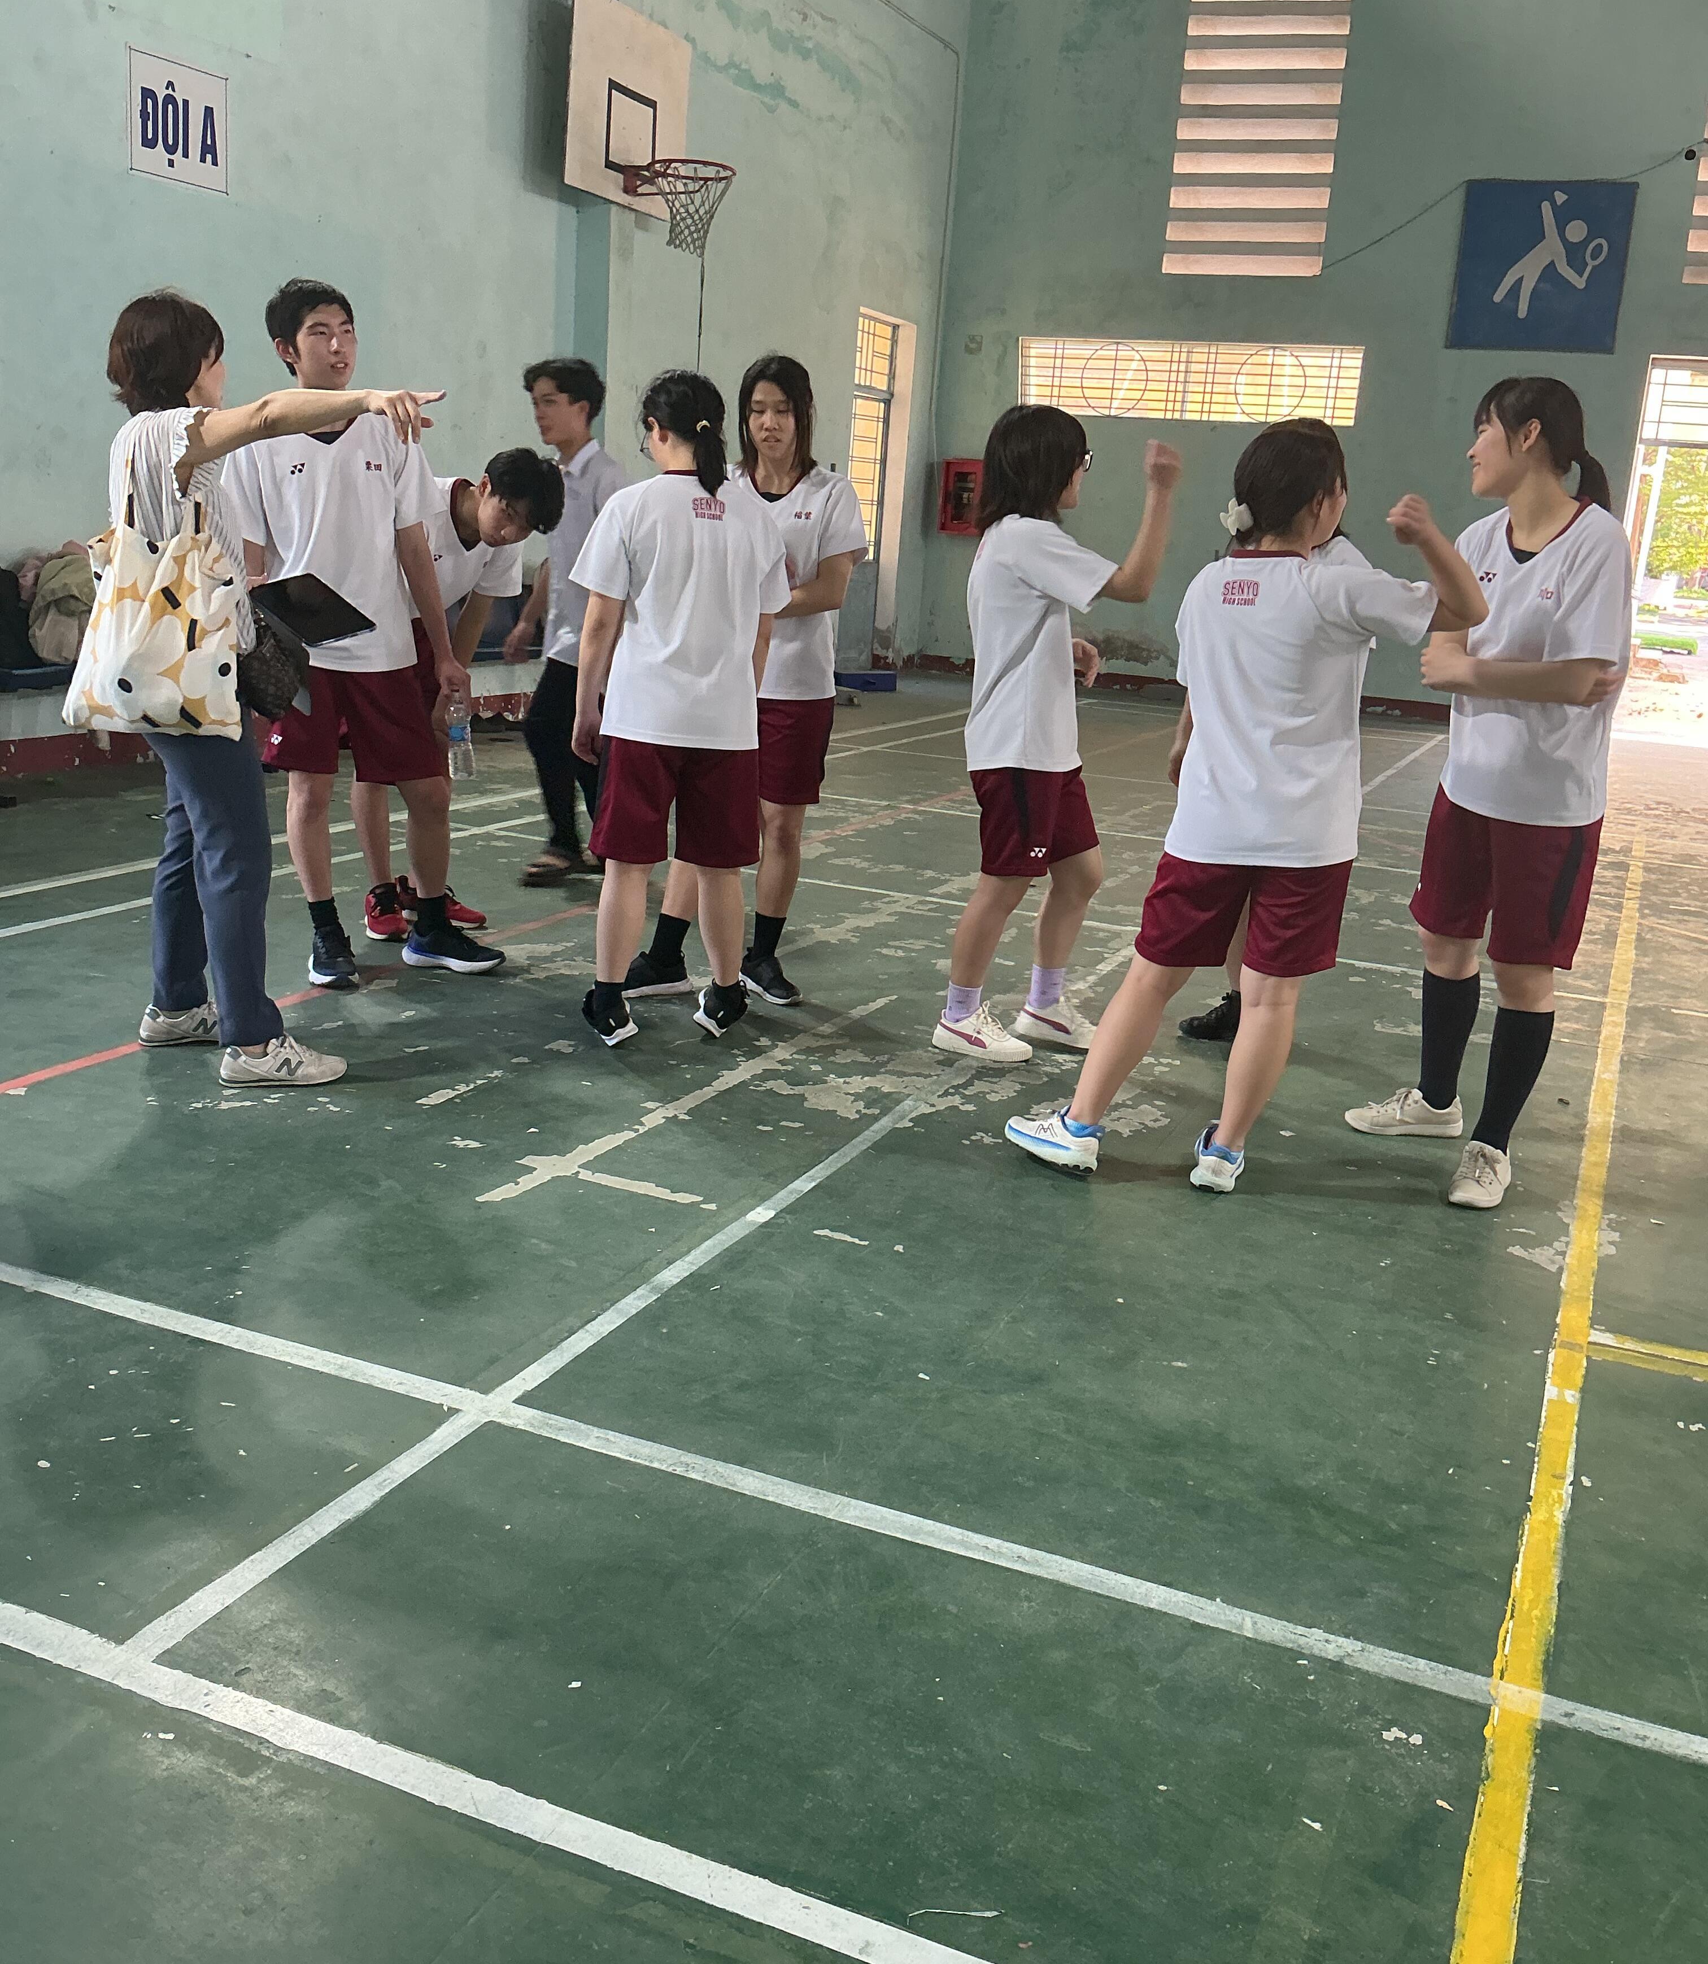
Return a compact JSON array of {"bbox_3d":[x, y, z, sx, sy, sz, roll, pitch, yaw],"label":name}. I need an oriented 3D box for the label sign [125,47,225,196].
[{"bbox_3d":[-2.835,-3.610,8.009,0.020,0.485,0.595,10,15,21],"label":"label sign"}]

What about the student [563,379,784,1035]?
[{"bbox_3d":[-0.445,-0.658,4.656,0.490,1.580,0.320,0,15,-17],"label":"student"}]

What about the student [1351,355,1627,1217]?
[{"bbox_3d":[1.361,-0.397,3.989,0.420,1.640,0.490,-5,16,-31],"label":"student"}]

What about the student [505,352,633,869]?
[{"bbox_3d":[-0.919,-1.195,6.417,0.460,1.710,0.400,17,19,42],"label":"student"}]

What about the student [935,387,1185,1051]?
[{"bbox_3d":[0.483,-0.596,4.676,0.510,1.575,0.460,5,14,5],"label":"student"}]

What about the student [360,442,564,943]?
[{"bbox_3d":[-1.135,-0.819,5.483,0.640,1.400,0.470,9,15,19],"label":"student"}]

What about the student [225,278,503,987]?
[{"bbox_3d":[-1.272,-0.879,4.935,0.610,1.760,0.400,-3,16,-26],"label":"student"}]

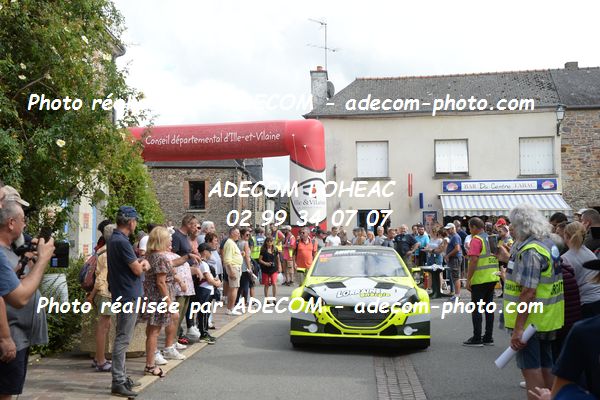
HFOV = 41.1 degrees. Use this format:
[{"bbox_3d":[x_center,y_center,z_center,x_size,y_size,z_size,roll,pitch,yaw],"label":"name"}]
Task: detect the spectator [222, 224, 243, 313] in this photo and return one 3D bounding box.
[{"bbox_3d":[-1.297,1.368,15.550,0.420,1.700,0.520,-1,-3,16],"label":"spectator"}]

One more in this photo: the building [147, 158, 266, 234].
[{"bbox_3d":[-5.400,0.410,43.037,6.000,6.500,11.000,0,-3,-1],"label":"building"}]

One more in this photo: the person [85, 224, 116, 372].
[{"bbox_3d":[-2.199,1.072,8.863,0.420,1.620,0.460,0,-2,0],"label":"person"}]

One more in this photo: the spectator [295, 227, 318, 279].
[{"bbox_3d":[0.186,1.580,19.745,0.550,1.750,0.360,0,-3,5],"label":"spectator"}]

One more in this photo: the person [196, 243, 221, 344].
[{"bbox_3d":[-1.265,1.279,11.056,0.360,1.390,0.420,0,-2,0],"label":"person"}]

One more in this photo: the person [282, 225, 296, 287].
[{"bbox_3d":[-0.305,1.624,23.252,0.380,1.720,0.500,1,-3,-29],"label":"person"}]

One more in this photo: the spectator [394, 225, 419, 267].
[{"bbox_3d":[2.683,1.485,20.155,0.600,1.740,0.400,0,-2,3],"label":"spectator"}]

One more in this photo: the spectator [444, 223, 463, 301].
[{"bbox_3d":[3.596,1.448,18.750,0.400,1.770,0.500,1,-3,-21],"label":"spectator"}]

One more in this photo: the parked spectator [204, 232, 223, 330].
[{"bbox_3d":[-1.350,1.262,12.558,0.310,1.550,0.430,0,-2,9],"label":"parked spectator"}]

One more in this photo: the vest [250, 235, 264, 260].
[{"bbox_3d":[-1.121,1.276,21.866,0.500,0.700,0.320,0,-2,3],"label":"vest"}]

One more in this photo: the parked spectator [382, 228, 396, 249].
[{"bbox_3d":[2.350,1.612,20.945,0.500,1.750,0.330,2,-3,-27],"label":"parked spectator"}]

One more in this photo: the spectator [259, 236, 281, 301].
[{"bbox_3d":[-0.675,1.607,18.241,0.520,1.540,0.340,0,-3,-3],"label":"spectator"}]

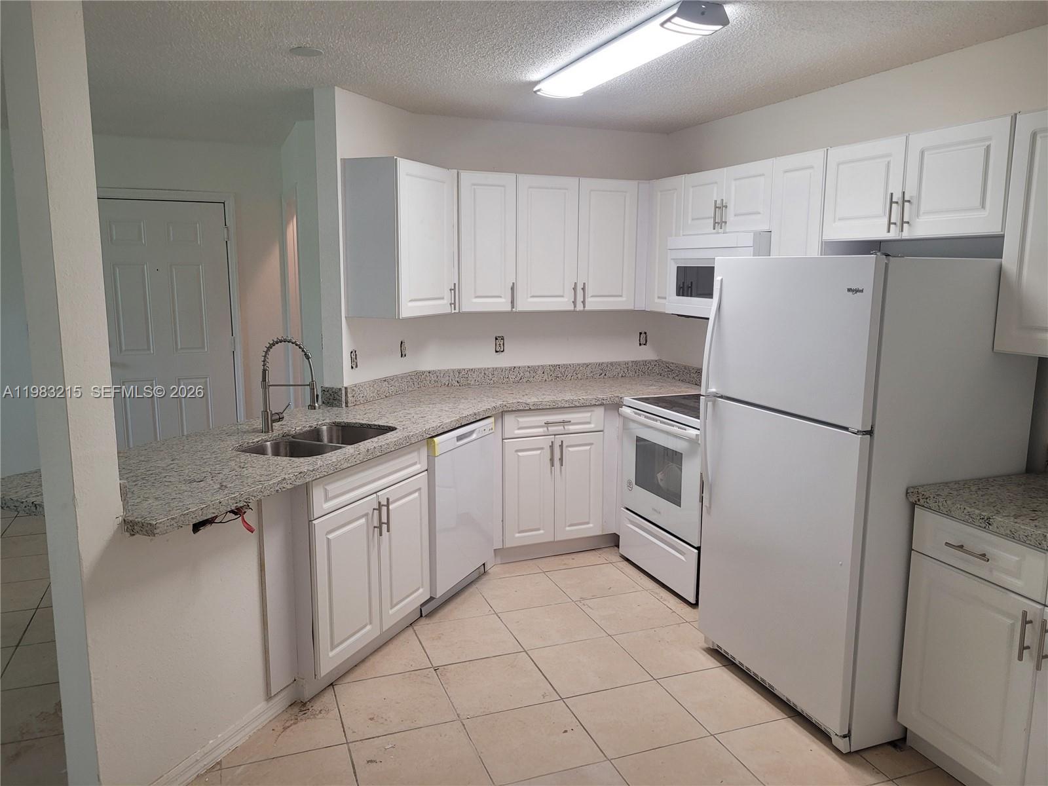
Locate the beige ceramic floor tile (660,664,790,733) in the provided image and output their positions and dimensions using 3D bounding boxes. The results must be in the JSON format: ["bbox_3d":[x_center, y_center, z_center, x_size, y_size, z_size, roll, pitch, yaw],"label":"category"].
[{"bbox_3d":[0.791,1.180,3.046,0.400,0.010,0.400,-3,9,-20],"label":"beige ceramic floor tile"}]

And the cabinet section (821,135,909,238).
[{"bbox_3d":[1.332,-0.791,3.084,0.020,0.363,0.409,-3,9,-20],"label":"cabinet section"}]

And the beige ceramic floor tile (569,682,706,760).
[{"bbox_3d":[0.410,1.200,2.906,0.400,0.010,0.400,-3,9,-20],"label":"beige ceramic floor tile"}]

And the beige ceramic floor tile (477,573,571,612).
[{"bbox_3d":[-0.012,1.033,4.089,0.405,0.010,0.405,-3,10,-20],"label":"beige ceramic floor tile"}]

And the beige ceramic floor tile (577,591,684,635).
[{"bbox_3d":[0.511,1.063,3.814,0.404,0.010,0.404,-3,10,-20],"label":"beige ceramic floor tile"}]

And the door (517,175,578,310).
[{"bbox_3d":[0.132,-0.845,4.482,0.376,0.752,0.020,-3,9,-20],"label":"door"}]

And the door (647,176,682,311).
[{"bbox_3d":[0.818,-0.847,4.529,0.019,0.761,0.365,-3,10,-20],"label":"door"}]

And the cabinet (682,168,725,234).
[{"bbox_3d":[0.952,-0.996,4.135,0.019,0.321,0.366,-3,10,-20],"label":"cabinet"}]

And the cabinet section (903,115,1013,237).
[{"bbox_3d":[1.530,-0.751,2.794,0.022,0.380,0.409,-3,10,-22],"label":"cabinet section"}]

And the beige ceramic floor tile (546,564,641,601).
[{"bbox_3d":[0.371,1.002,4.192,0.404,0.010,0.404,-3,10,-20],"label":"beige ceramic floor tile"}]

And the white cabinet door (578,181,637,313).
[{"bbox_3d":[0.488,-0.863,4.617,0.375,0.750,0.022,-3,10,-22],"label":"white cabinet door"}]

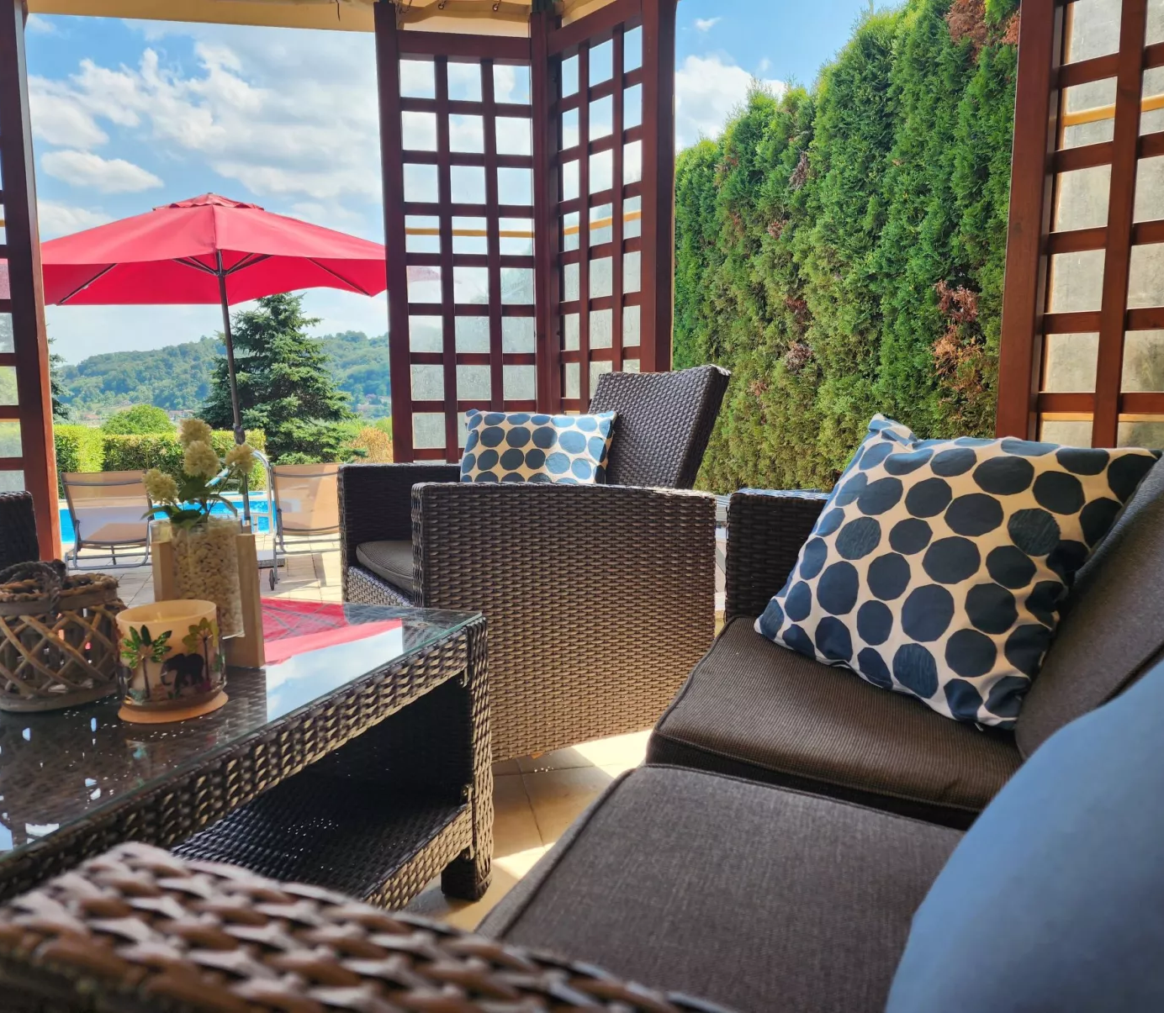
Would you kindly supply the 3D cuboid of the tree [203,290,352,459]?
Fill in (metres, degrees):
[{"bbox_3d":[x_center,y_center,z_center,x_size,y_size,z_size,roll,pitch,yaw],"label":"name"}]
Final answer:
[{"bbox_3d":[-5.785,-2.289,16.844,2.736,3.330,2.736,-3,8,-23],"label":"tree"}]

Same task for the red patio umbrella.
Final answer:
[{"bbox_3d":[-2.822,-0.998,7.282,3.750,2.950,3.750,-6,9,-20],"label":"red patio umbrella"}]

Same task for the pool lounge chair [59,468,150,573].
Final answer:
[{"bbox_3d":[-3.280,0.136,6.619,0.600,0.880,1.750,-3,8,-19],"label":"pool lounge chair"}]

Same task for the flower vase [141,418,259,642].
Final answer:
[{"bbox_3d":[-0.475,0.028,1.122,0.135,0.271,0.120,-6,9,-40],"label":"flower vase"}]

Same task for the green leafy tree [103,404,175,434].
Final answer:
[{"bbox_3d":[-12.264,-1.727,24.978,2.118,2.200,2.118,-3,8,-23],"label":"green leafy tree"}]

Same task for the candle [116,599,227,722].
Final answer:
[{"bbox_3d":[-0.462,0.172,1.010,0.115,0.107,0.115,-3,8,-23],"label":"candle"}]

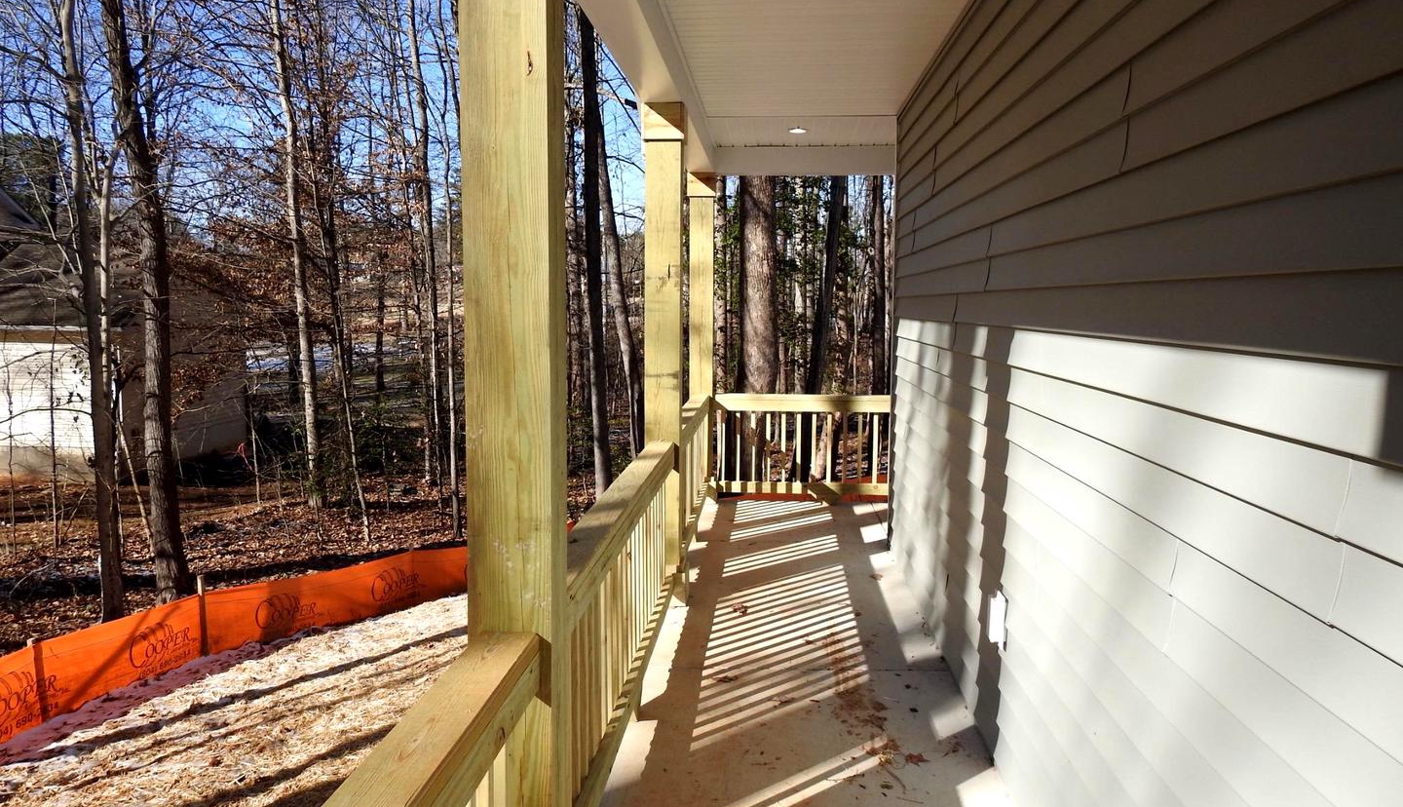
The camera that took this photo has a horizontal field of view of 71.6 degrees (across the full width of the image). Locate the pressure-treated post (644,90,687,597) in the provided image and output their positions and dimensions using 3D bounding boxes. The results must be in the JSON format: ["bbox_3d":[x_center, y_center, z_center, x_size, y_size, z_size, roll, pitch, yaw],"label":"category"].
[{"bbox_3d":[-0.204,-0.252,5.401,0.210,2.700,0.210,1,6,4],"label":"pressure-treated post"}]

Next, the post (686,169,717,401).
[{"bbox_3d":[0.004,-0.536,8.202,0.210,2.680,0.210,1,6,4],"label":"post"}]

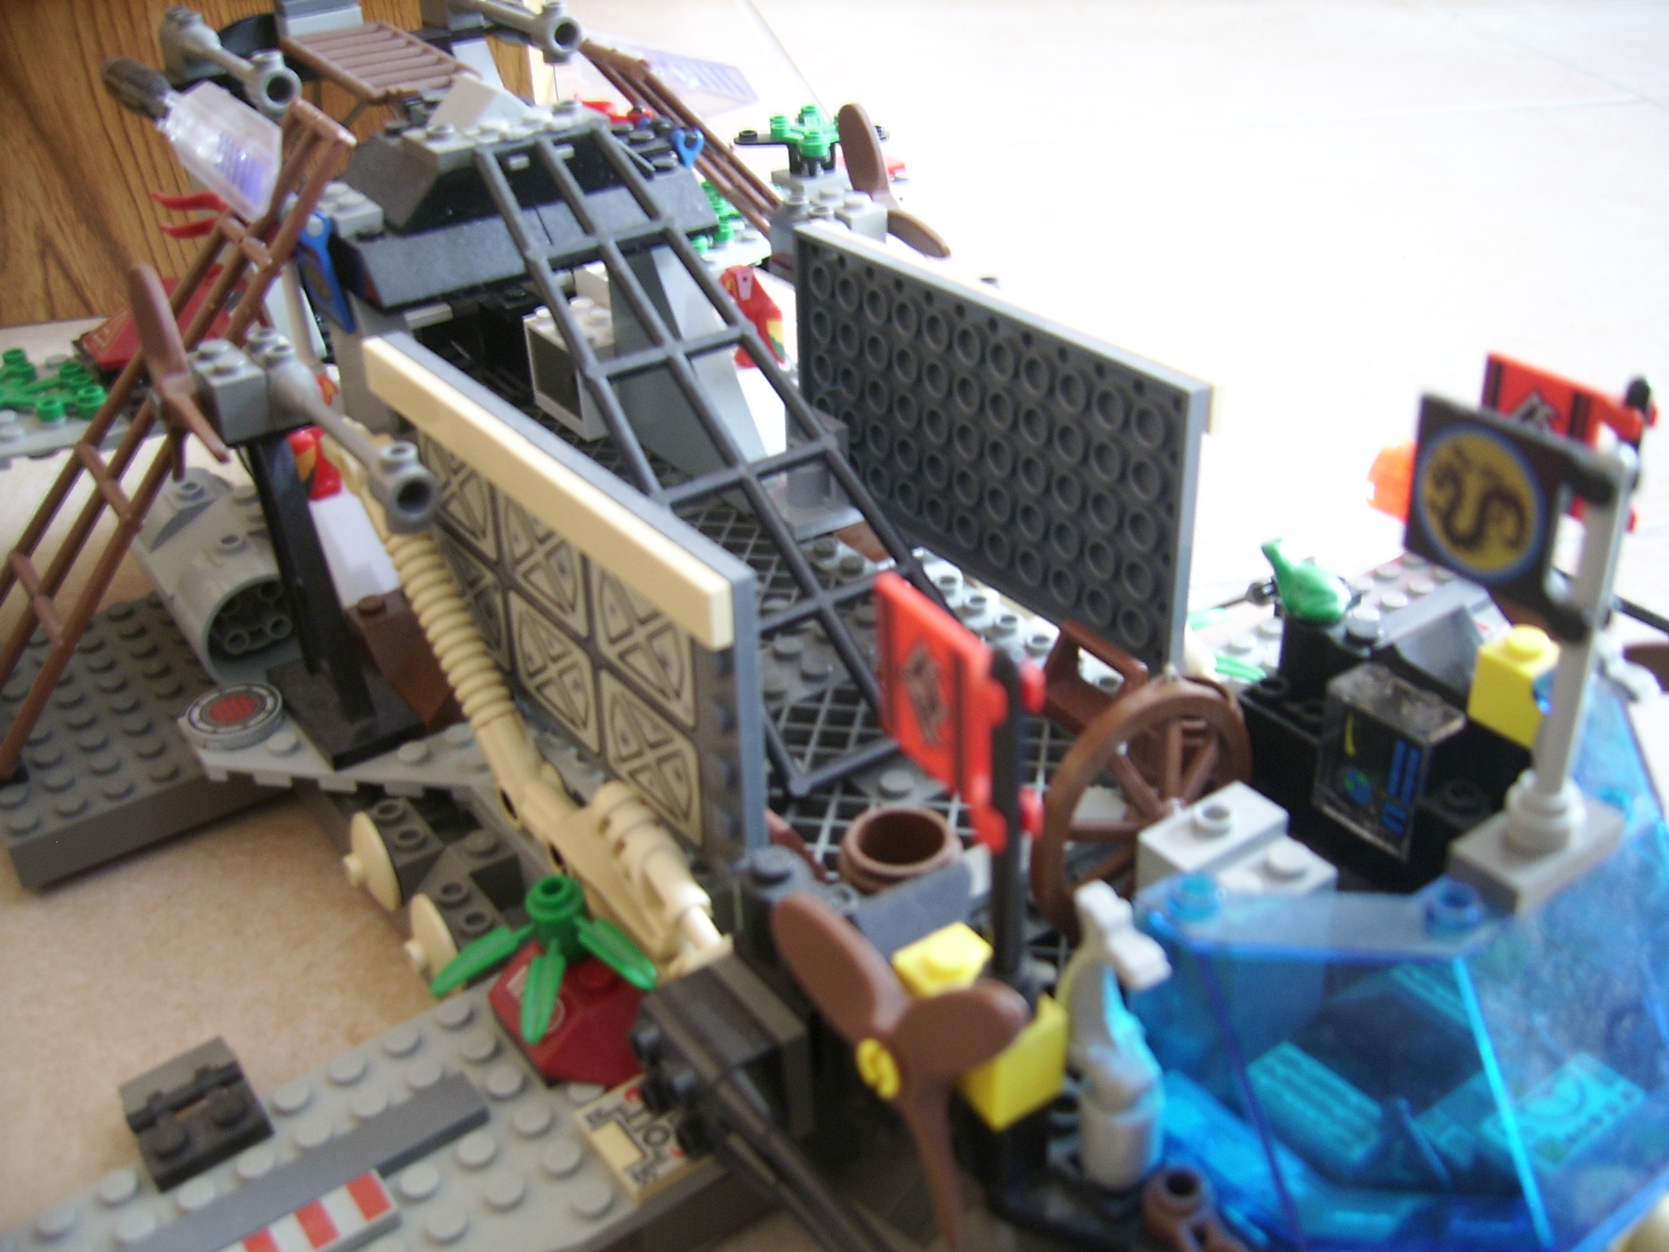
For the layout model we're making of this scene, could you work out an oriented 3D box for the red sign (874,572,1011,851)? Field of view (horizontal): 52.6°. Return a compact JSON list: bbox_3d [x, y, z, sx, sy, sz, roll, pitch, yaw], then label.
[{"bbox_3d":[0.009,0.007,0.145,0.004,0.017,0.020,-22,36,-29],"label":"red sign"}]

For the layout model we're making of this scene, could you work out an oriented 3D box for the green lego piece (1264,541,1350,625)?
[{"bbox_3d":[0.064,-0.006,0.227,0.007,0.011,0.011,-22,36,-29],"label":"green lego piece"}]

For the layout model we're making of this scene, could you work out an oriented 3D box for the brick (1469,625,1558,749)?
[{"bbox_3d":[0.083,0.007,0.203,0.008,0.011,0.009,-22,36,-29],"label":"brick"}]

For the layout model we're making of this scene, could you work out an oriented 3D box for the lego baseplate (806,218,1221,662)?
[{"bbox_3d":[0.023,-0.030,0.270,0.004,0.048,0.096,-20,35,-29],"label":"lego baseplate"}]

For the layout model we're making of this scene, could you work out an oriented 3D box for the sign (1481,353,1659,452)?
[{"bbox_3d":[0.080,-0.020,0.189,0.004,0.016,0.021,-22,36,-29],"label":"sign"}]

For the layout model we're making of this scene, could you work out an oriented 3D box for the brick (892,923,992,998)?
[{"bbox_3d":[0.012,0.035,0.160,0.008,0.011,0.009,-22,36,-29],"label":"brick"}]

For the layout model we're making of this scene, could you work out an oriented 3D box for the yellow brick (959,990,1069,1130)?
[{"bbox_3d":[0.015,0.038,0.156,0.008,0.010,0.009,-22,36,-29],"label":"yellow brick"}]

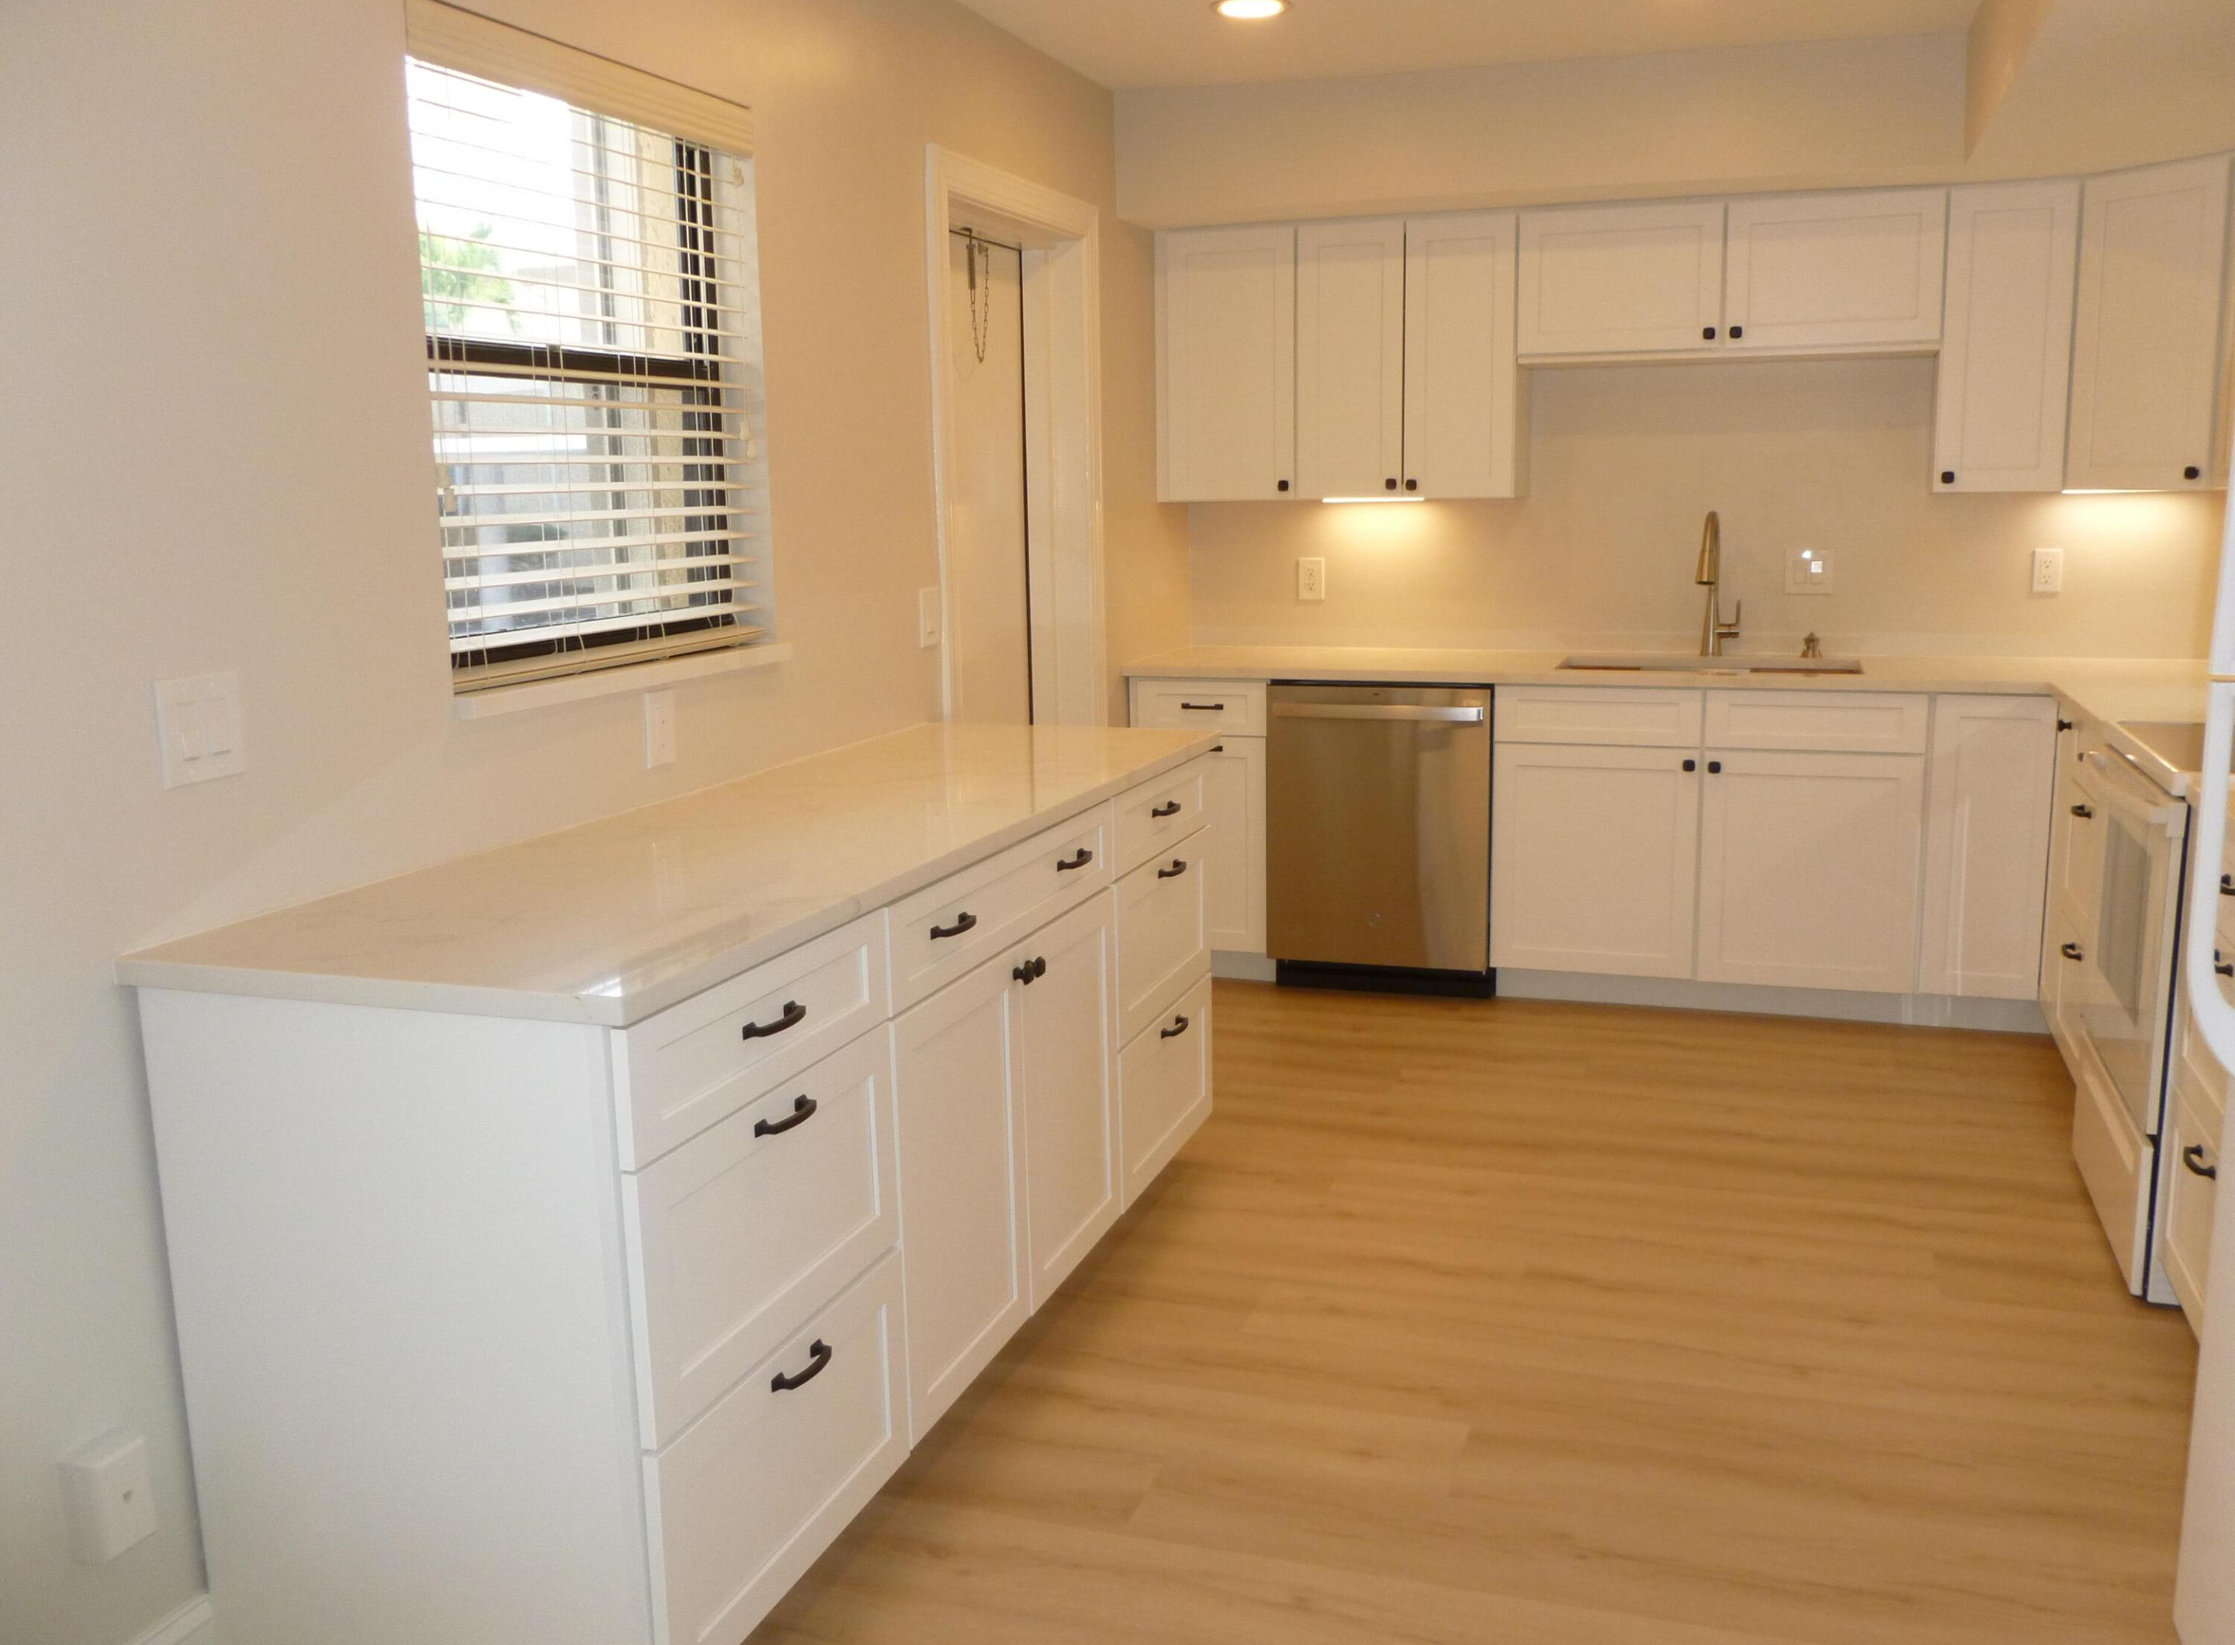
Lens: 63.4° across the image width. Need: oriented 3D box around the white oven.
[{"bbox_3d":[2.147,0.316,3.276,0.660,0.930,0.760,3,11,20],"label":"white oven"}]

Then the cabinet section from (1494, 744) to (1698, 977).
[{"bbox_3d":[1.347,0.047,5.013,0.515,0.599,0.610,3,11,20],"label":"cabinet section"}]

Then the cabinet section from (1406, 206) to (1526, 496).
[{"bbox_3d":[0.988,-1.282,5.071,0.296,0.732,0.325,3,11,20],"label":"cabinet section"}]

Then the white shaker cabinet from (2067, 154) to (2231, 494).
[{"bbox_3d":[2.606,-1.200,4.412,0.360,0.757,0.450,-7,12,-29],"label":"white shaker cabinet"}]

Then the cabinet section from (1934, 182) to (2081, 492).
[{"bbox_3d":[2.277,-1.234,4.675,0.300,0.750,0.320,2,10,19],"label":"cabinet section"}]

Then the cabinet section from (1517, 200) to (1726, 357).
[{"bbox_3d":[1.374,-1.449,4.899,0.517,0.358,0.325,3,11,20],"label":"cabinet section"}]

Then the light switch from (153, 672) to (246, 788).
[{"bbox_3d":[-1.057,-0.108,2.087,0.010,0.119,0.114,3,11,20],"label":"light switch"}]

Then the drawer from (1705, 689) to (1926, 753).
[{"bbox_3d":[1.819,-0.290,4.743,0.518,0.149,0.450,2,10,19],"label":"drawer"}]

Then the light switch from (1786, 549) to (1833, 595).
[{"bbox_3d":[1.923,-0.695,5.021,0.126,0.124,0.010,2,10,19],"label":"light switch"}]

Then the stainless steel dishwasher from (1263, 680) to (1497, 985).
[{"bbox_3d":[0.795,0.015,5.195,0.605,0.870,0.620,2,11,17],"label":"stainless steel dishwasher"}]

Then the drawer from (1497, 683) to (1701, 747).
[{"bbox_3d":[1.321,-0.314,4.915,0.520,0.154,0.450,2,10,19],"label":"drawer"}]

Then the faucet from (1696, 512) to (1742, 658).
[{"bbox_3d":[1.644,-0.646,4.948,0.120,0.405,0.250,4,12,25],"label":"faucet"}]

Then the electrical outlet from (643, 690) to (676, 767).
[{"bbox_3d":[-0.737,-0.151,2.918,0.010,0.119,0.077,2,10,19],"label":"electrical outlet"}]

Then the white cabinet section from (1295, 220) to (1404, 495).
[{"bbox_3d":[0.702,-1.296,5.173,0.299,0.732,0.325,3,11,20],"label":"white cabinet section"}]

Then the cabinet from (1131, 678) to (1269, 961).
[{"bbox_3d":[0.336,-0.063,5.394,0.390,0.786,0.610,2,10,19],"label":"cabinet"}]

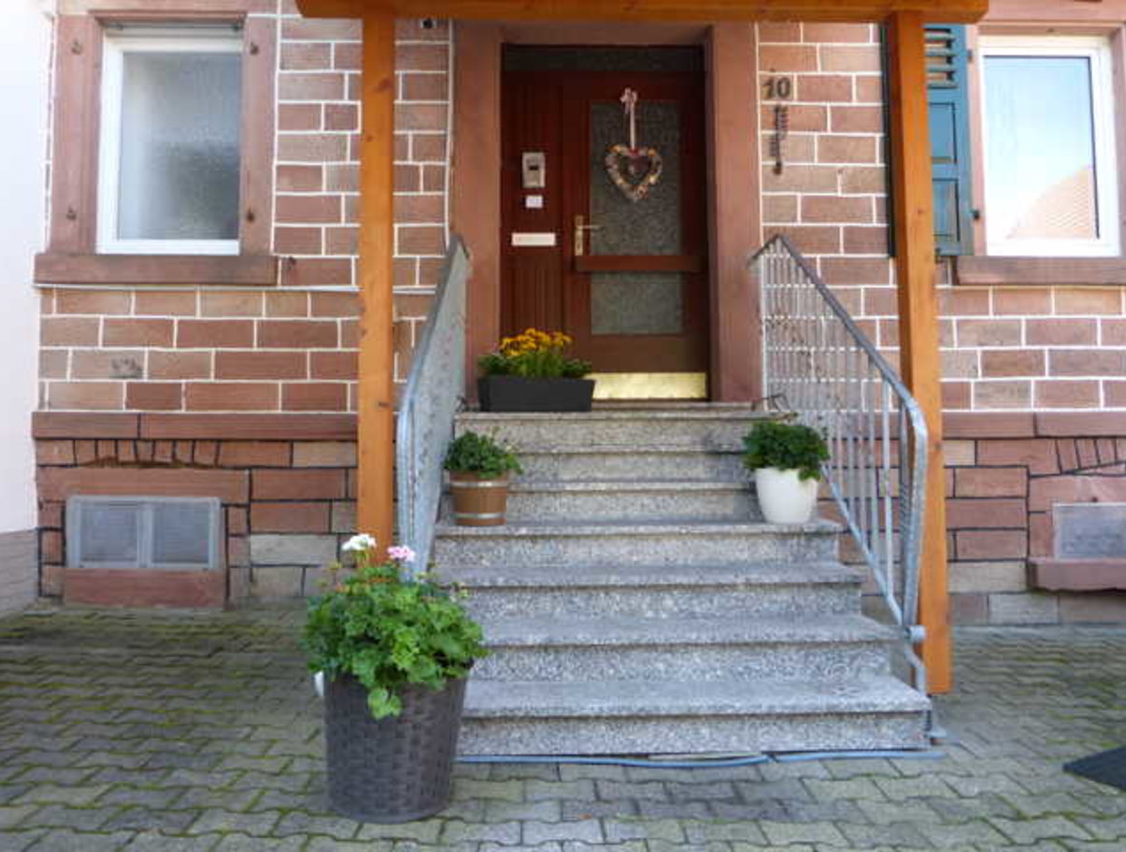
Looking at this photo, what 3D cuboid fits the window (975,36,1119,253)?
[{"bbox_3d":[3.117,-1.805,5.296,0.904,1.446,0.080,0,-3,-1],"label":"window"}]

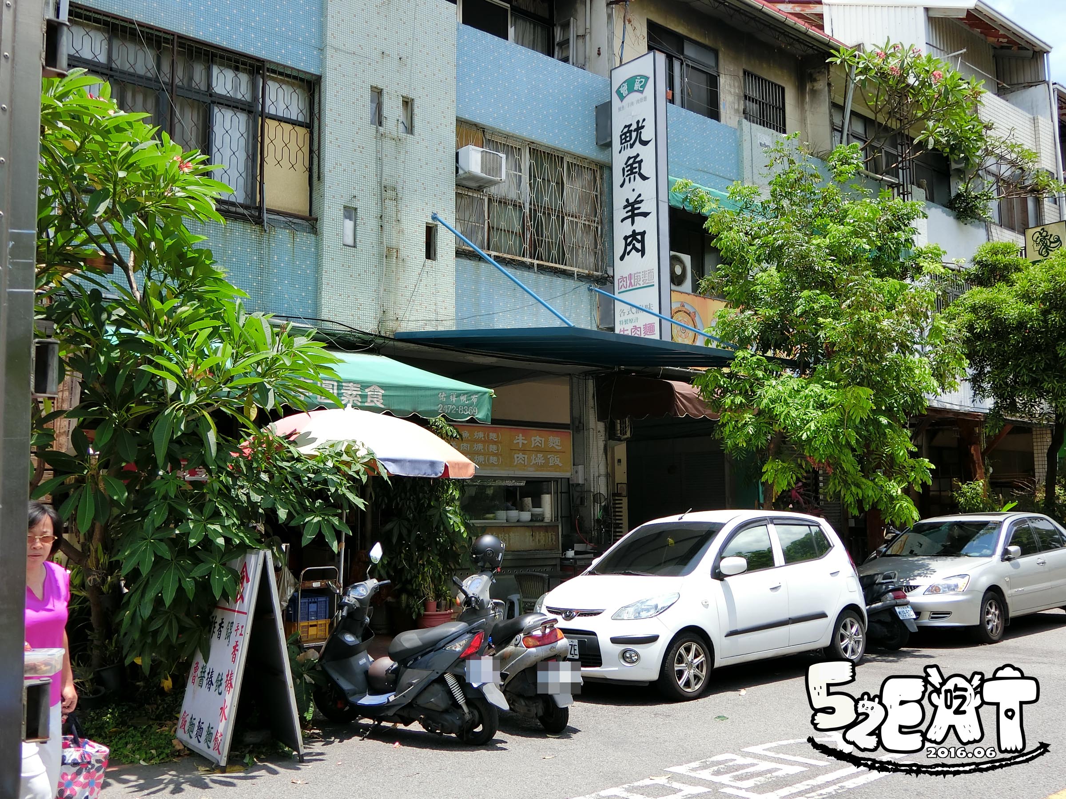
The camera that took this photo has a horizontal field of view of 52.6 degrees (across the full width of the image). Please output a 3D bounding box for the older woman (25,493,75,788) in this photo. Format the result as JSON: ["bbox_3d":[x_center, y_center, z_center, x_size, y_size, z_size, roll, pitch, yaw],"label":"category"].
[{"bbox_3d":[-1.960,1.169,4.197,0.460,1.560,0.360,3,-7,-30],"label":"older woman"}]

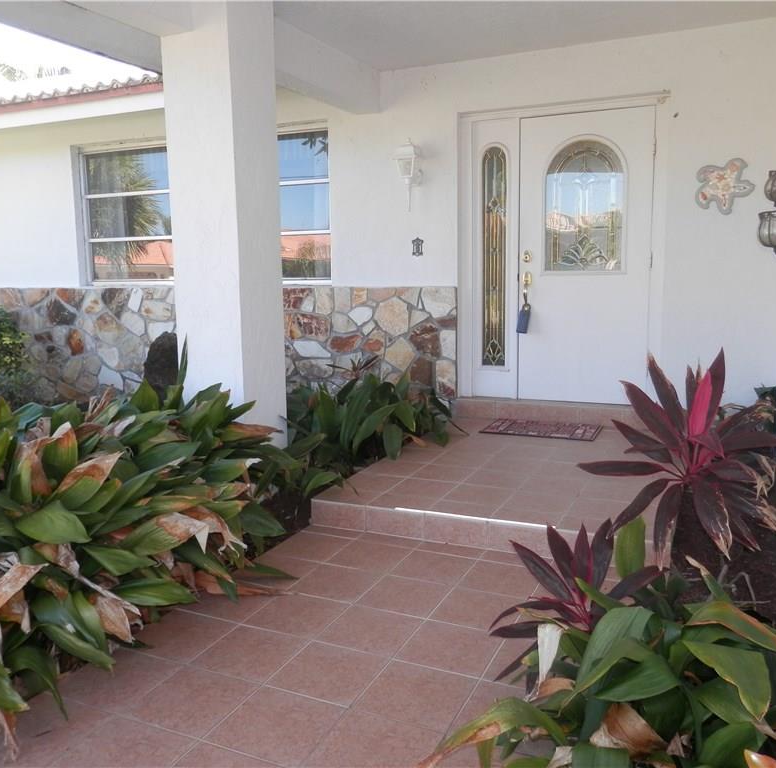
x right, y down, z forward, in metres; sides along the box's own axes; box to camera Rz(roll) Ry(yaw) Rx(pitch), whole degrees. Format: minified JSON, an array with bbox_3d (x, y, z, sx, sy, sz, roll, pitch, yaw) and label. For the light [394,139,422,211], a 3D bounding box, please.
[{"bbox_3d":[0.179,-1.515,5.404,0.165,0.520,0.260,3,10,25],"label":"light"}]

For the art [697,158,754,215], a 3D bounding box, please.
[{"bbox_3d":[2.126,-1.240,4.657,0.345,0.345,0.030,3,10,25],"label":"art"}]

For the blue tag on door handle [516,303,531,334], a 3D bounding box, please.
[{"bbox_3d":[0.998,-0.484,5.419,0.080,0.225,0.045,11,13,24],"label":"blue tag on door handle"}]

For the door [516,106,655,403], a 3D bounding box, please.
[{"bbox_3d":[1.388,-0.862,5.250,0.920,2.032,0.050,3,10,25],"label":"door"}]

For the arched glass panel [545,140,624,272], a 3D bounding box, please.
[{"bbox_3d":[1.371,-1.244,5.178,0.555,0.900,0.040,3,10,25],"label":"arched glass panel"}]

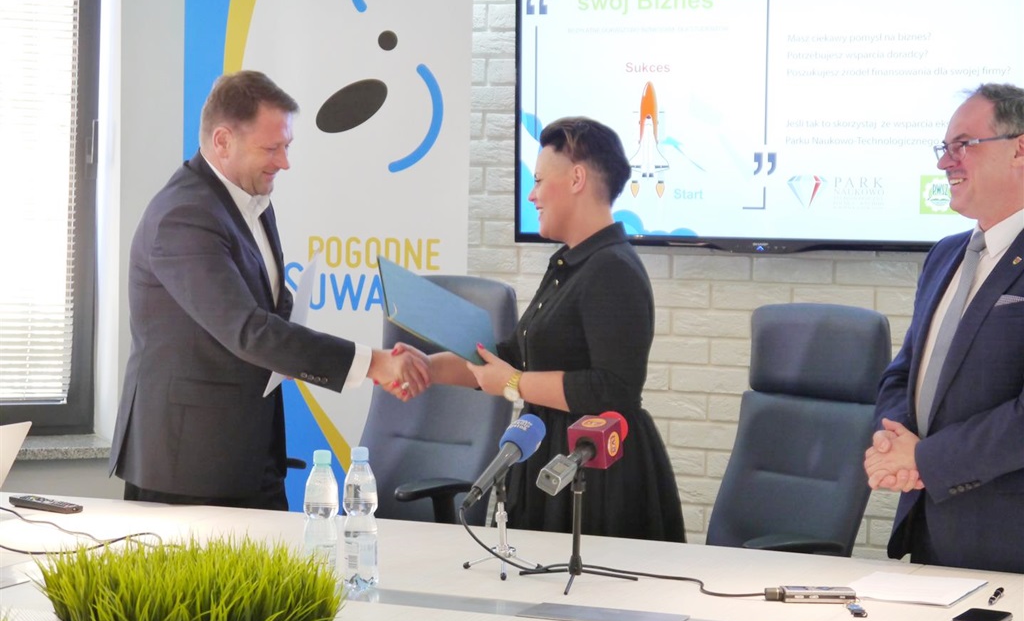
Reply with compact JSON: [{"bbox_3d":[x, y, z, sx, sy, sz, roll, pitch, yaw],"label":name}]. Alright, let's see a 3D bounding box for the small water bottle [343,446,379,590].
[{"bbox_3d":[-0.259,0.357,4.295,0.061,0.244,0.061,1,4,0],"label":"small water bottle"}]

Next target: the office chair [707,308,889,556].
[{"bbox_3d":[0.470,0.580,5.401,0.640,1.170,0.630,-3,5,-44],"label":"office chair"}]

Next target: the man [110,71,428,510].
[{"bbox_3d":[-0.539,0.311,5.472,0.710,1.670,0.550,2,4,19],"label":"man"}]

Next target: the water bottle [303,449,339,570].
[{"bbox_3d":[-0.326,0.358,4.255,0.061,0.244,0.061,1,4,0],"label":"water bottle"}]

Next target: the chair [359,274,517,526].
[{"bbox_3d":[-0.348,0.532,5.996,0.630,1.170,0.640,4,5,41],"label":"chair"}]

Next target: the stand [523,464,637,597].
[{"bbox_3d":[0.102,0.381,4.338,0.210,0.200,0.180,2,4,13],"label":"stand"}]

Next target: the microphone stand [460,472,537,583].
[{"bbox_3d":[-0.014,0.382,4.454,0.150,0.185,0.140,1,4,0],"label":"microphone stand"}]

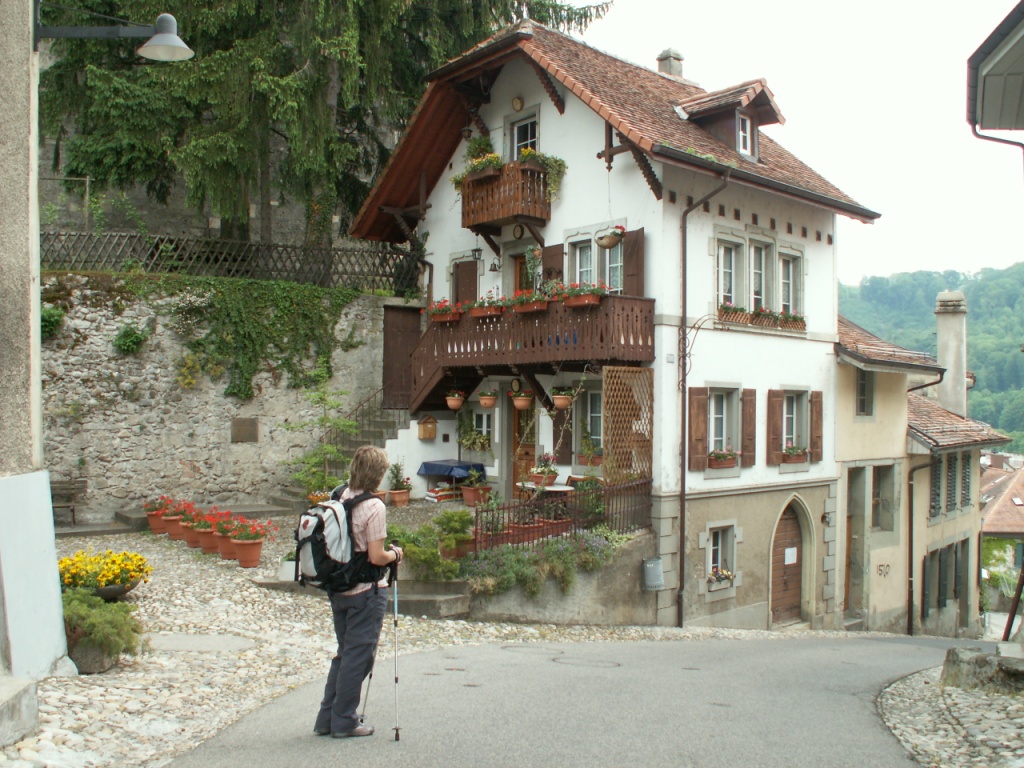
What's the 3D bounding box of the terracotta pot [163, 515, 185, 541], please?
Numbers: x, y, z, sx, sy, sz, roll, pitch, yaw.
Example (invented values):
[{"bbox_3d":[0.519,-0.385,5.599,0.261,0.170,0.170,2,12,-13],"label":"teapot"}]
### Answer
[{"bbox_3d":[-4.647,2.003,14.300,0.385,0.330,0.385,0,-1,0],"label":"terracotta pot"}]

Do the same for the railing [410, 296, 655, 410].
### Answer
[{"bbox_3d":[0.217,-0.417,18.502,1.142,1.826,5.622,1,-2,-39],"label":"railing"}]

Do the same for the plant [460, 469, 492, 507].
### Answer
[{"bbox_3d":[-0.619,1.810,18.388,0.440,0.683,0.440,1,-2,-39],"label":"plant"}]

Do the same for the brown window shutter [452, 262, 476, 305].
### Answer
[{"bbox_3d":[-0.931,-1.738,20.668,0.060,1.380,0.660,1,-2,-39],"label":"brown window shutter"}]

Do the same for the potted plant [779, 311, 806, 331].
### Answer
[{"bbox_3d":[5.281,-1.195,19.492,0.240,0.310,0.860,-1,-2,43],"label":"potted plant"}]

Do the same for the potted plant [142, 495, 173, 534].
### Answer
[{"bbox_3d":[-4.884,1.800,14.341,0.430,0.530,0.430,1,-1,-19],"label":"potted plant"}]

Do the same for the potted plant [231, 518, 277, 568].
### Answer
[{"bbox_3d":[-2.893,1.763,11.585,0.480,0.550,0.480,1,-1,-14],"label":"potted plant"}]

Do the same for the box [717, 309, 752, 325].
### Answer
[{"bbox_3d":[3.860,-1.156,18.084,0.190,0.200,0.929,-1,-2,44],"label":"box"}]

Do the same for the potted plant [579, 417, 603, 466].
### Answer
[{"bbox_3d":[1.382,1.000,17.998,0.340,0.869,0.480,1,-2,-39],"label":"potted plant"}]

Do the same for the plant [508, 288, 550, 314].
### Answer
[{"bbox_3d":[0.287,-1.343,16.961,0.270,0.350,0.780,1,-2,-39],"label":"plant"}]

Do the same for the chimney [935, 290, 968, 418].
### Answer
[{"bbox_3d":[12.324,-0.812,29.000,0.840,3.600,0.780,0,-1,28],"label":"chimney"}]

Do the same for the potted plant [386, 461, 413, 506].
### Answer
[{"bbox_3d":[-1.976,1.734,18.221,0.410,0.809,0.410,0,-1,0],"label":"potted plant"}]

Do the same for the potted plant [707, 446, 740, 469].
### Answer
[{"bbox_3d":[3.623,1.268,17.735,0.250,0.340,0.900,-1,-2,43],"label":"potted plant"}]

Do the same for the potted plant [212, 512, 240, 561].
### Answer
[{"bbox_3d":[-3.326,1.778,12.124,0.460,0.530,0.460,1,-1,-15],"label":"potted plant"}]

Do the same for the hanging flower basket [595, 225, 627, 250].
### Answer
[{"bbox_3d":[1.490,-2.216,15.665,0.470,0.380,0.430,0,-1,5],"label":"hanging flower basket"}]

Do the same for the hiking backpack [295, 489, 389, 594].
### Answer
[{"bbox_3d":[-0.975,0.879,5.850,0.410,0.530,0.360,2,-1,-37],"label":"hiking backpack"}]

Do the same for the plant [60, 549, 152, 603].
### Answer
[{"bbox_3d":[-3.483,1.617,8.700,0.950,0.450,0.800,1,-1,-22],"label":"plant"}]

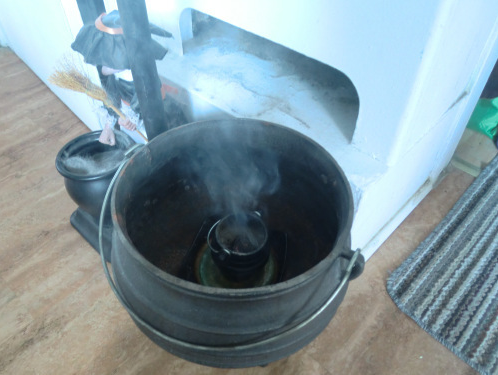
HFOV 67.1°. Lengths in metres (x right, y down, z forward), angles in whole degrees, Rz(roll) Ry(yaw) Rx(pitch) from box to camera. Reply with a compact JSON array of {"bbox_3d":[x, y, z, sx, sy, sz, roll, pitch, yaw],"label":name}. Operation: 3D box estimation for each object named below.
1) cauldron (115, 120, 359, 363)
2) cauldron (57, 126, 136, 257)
[{"bbox_3d":[-0.034,0.181,0.962,0.590,0.512,0.565,1,43,-1],"label":"cauldron"},{"bbox_3d":[-0.513,-0.011,1.330,0.280,0.271,0.280,1,43,-1],"label":"cauldron"}]

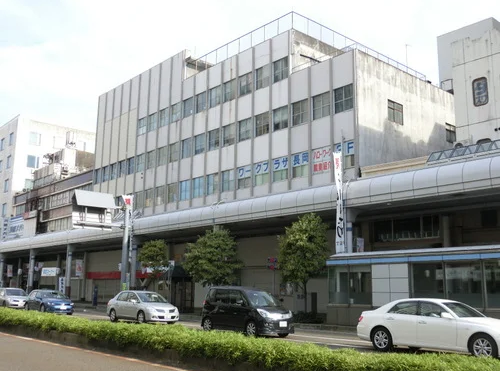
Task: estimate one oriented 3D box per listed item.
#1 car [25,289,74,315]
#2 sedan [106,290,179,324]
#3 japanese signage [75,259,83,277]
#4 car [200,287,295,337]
[{"bbox_3d":[-12.660,7.330,35.588,1.840,1.460,4.265,10,-14,-40],"label":"car"},{"bbox_3d":[-5.102,5.768,26.828,1.735,1.535,4.395,10,-14,-40],"label":"sedan"},{"bbox_3d":[-15.164,7.315,49.824,0.580,1.470,0.060,10,-14,-40],"label":"japanese signage"},{"bbox_3d":[-0.097,4.528,20.406,1.660,1.765,3.710,10,-14,-40],"label":"car"}]

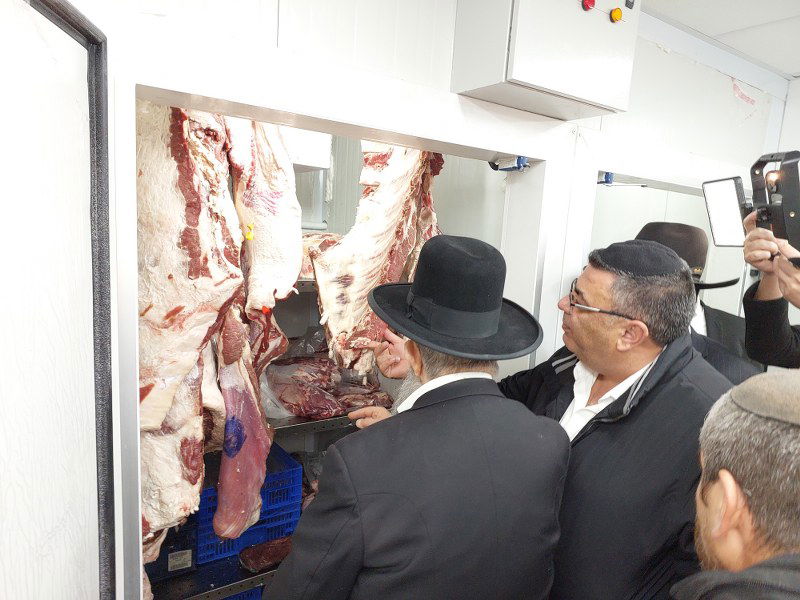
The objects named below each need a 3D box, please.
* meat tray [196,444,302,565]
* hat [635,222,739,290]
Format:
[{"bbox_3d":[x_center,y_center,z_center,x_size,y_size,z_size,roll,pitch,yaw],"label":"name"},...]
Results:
[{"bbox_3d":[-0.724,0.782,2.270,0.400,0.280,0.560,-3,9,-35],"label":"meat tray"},{"bbox_3d":[0.712,-0.122,1.420,0.370,0.150,0.330,-3,9,-35],"label":"hat"}]

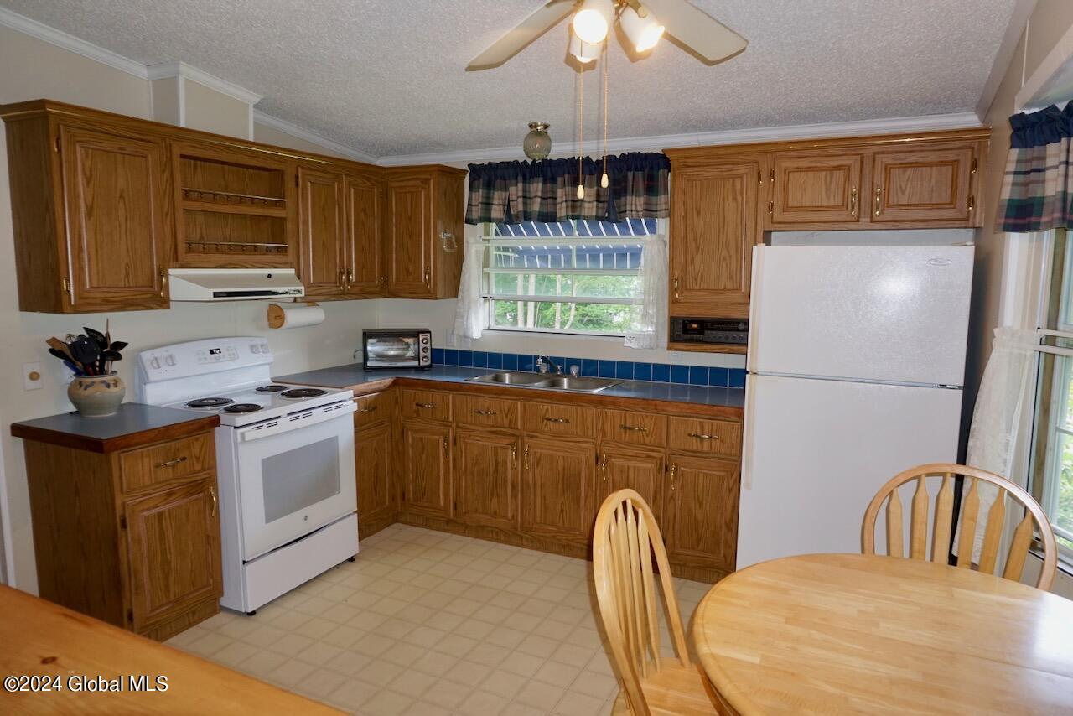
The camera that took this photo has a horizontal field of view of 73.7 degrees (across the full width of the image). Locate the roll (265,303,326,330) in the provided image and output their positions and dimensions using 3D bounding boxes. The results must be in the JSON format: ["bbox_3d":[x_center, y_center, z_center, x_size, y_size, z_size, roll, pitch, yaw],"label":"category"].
[{"bbox_3d":[-1.426,-0.255,4.282,0.143,0.140,0.355,4,8,26],"label":"roll"}]

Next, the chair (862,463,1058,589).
[{"bbox_3d":[1.150,0.847,2.000,0.500,0.980,0.520,4,8,29],"label":"chair"}]

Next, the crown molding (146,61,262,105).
[{"bbox_3d":[-1.644,-1.345,3.573,0.230,0.115,0.500,4,8,26],"label":"crown molding"}]

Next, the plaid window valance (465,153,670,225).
[{"bbox_3d":[0.155,-1.007,4.298,1.315,0.375,0.080,4,8,26],"label":"plaid window valance"}]

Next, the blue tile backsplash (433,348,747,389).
[{"bbox_3d":[0.153,0.048,4.458,2.370,0.112,0.020,4,8,26],"label":"blue tile backsplash"}]

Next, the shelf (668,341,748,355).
[{"bbox_3d":[0.987,-0.064,3.883,0.475,0.037,0.300,4,8,26],"label":"shelf"}]

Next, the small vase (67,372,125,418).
[{"bbox_3d":[-1.937,0.165,3.160,0.215,0.172,0.215,4,8,26],"label":"small vase"}]

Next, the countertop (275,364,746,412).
[{"bbox_3d":[-0.169,0.177,4.035,2.670,0.049,1.085,4,8,26],"label":"countertop"}]

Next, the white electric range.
[{"bbox_3d":[-1.426,0.520,3.638,0.710,1.190,0.764,4,8,26],"label":"white electric range"}]

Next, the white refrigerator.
[{"bbox_3d":[1.479,0.326,3.388,0.832,1.680,0.780,4,8,26],"label":"white refrigerator"}]

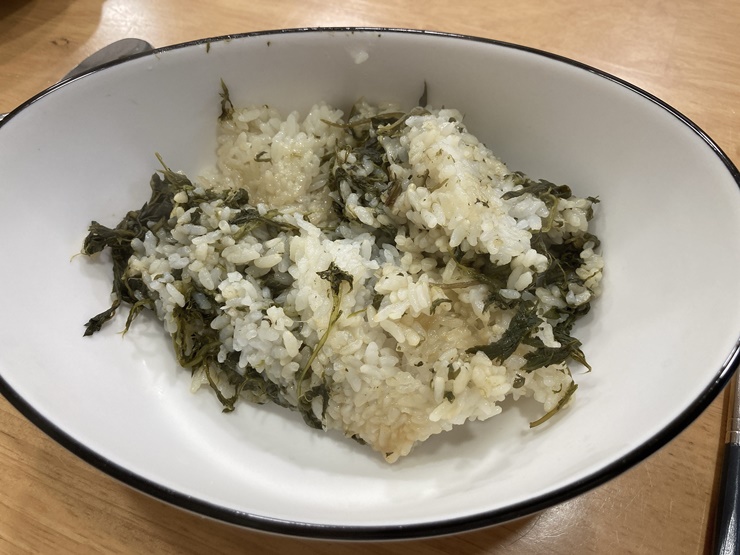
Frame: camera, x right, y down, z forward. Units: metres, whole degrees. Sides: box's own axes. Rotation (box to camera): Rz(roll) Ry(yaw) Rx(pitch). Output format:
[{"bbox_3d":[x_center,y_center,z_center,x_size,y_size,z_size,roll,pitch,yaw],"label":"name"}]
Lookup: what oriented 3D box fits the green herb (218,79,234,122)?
[{"bbox_3d":[-0.059,-0.073,0.247,0.007,0.018,0.005,-7,26,-6],"label":"green herb"}]

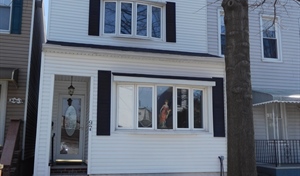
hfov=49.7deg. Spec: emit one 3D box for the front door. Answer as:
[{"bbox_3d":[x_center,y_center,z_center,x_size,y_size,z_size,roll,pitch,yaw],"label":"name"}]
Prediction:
[{"bbox_3d":[-2.548,1.278,10.372,0.830,2.110,0.100,3,-9,-14],"label":"front door"}]

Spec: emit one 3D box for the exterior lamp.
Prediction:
[{"bbox_3d":[-2.213,-0.077,9.122,0.180,0.600,0.180,3,-9,-14],"label":"exterior lamp"}]

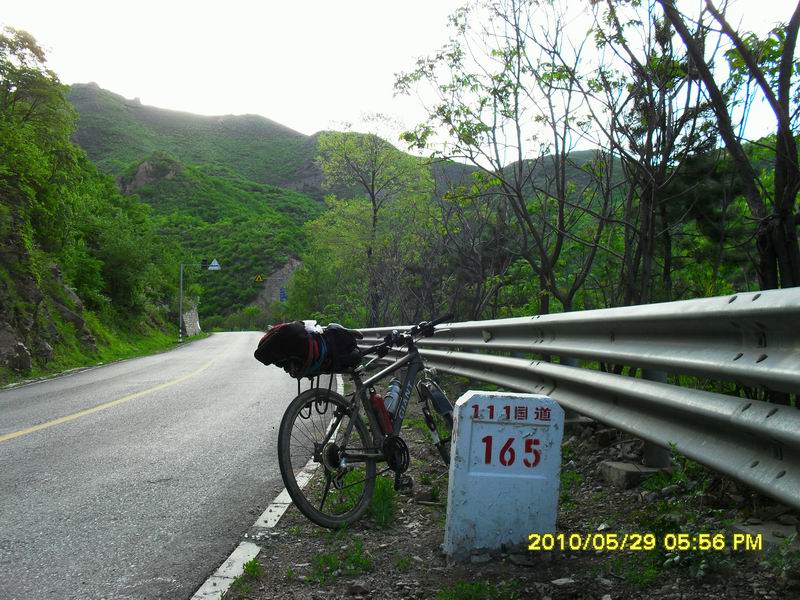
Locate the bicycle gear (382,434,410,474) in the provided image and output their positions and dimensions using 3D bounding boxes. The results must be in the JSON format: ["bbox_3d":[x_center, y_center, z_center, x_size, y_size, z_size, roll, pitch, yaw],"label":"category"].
[{"bbox_3d":[-0.018,0.777,4.055,0.030,0.190,0.190,-22,-17,33],"label":"bicycle gear"}]

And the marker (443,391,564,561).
[{"bbox_3d":[0.425,0.716,3.300,0.425,0.655,0.155,3,0,-6],"label":"marker"}]

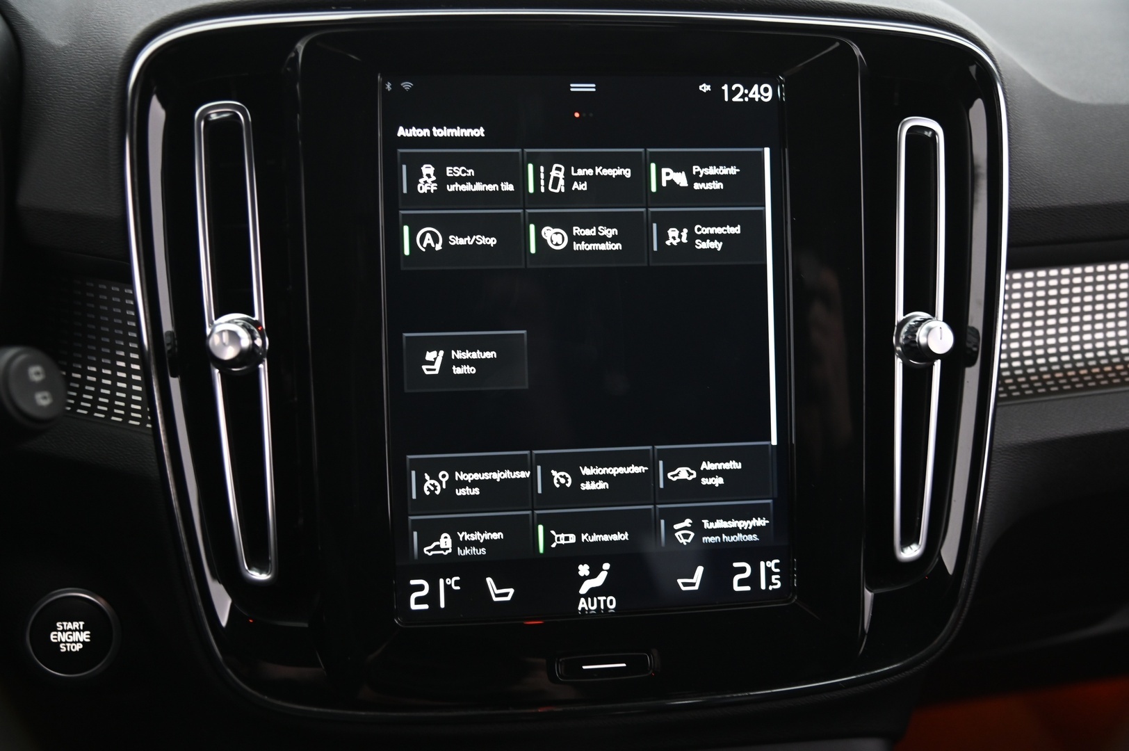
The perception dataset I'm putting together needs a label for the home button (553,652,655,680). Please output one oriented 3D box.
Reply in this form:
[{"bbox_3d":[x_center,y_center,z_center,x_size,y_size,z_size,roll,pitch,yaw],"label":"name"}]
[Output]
[{"bbox_3d":[0.013,0.096,0.396,0.033,0.008,0.006,-2,-7,-8],"label":"home button"}]

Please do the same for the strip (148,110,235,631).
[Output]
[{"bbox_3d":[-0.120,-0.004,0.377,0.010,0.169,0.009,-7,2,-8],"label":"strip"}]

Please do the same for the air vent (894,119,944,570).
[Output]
[{"bbox_3d":[0.123,-0.012,0.416,0.017,0.156,0.017,1,0,-8],"label":"air vent"}]

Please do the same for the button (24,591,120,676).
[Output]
[{"bbox_3d":[-0.164,0.086,0.398,0.031,0.031,0.010,-1,-2,-3],"label":"button"}]

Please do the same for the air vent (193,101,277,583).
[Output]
[{"bbox_3d":[-0.107,-0.011,0.388,0.020,0.158,0.020,-4,-2,-3],"label":"air vent"}]

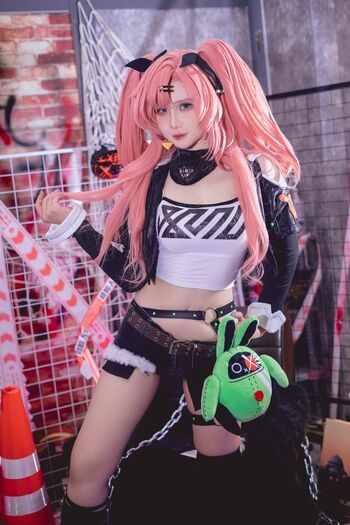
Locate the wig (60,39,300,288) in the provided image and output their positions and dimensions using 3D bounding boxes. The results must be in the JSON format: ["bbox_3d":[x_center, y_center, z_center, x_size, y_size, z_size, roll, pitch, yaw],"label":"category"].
[{"bbox_3d":[0.015,-0.265,1.950,0.600,0.640,0.380,-7,5,17],"label":"wig"}]

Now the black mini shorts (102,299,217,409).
[{"bbox_3d":[-0.005,0.245,1.990,0.360,0.285,0.260,-5,3,-1],"label":"black mini shorts"}]

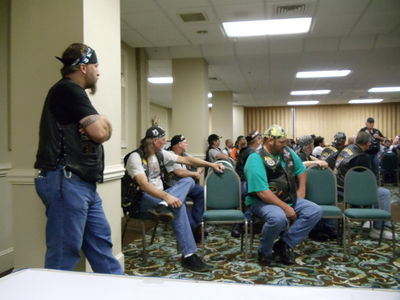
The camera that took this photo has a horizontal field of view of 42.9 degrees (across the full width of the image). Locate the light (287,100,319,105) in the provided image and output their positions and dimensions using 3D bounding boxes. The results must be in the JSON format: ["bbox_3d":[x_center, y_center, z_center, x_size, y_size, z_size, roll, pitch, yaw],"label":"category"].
[{"bbox_3d":[3.768,-1.727,18.600,1.220,0.080,0.610,-1,0,8],"label":"light"}]

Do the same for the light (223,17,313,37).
[{"bbox_3d":[0.907,-1.658,6.880,1.220,0.080,0.610,-1,0,8],"label":"light"}]

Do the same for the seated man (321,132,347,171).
[{"bbox_3d":[2.125,0.400,7.800,0.580,1.320,0.800,-1,0,38],"label":"seated man"}]

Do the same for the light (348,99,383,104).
[{"bbox_3d":[5.950,-1.764,18.300,1.220,0.080,0.610,-1,0,8],"label":"light"}]

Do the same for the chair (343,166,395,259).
[{"bbox_3d":[1.736,0.602,5.270,0.460,0.900,0.560,-1,0,14],"label":"chair"}]

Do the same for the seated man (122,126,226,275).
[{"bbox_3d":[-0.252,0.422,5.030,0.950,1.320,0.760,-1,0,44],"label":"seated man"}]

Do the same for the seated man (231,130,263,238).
[{"bbox_3d":[0.743,0.423,6.350,0.800,1.300,0.580,-1,0,-26],"label":"seated man"}]

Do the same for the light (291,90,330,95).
[{"bbox_3d":[3.304,-1.719,15.200,1.220,0.080,0.610,-1,0,8],"label":"light"}]

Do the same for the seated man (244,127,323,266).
[{"bbox_3d":[0.818,0.405,4.980,0.620,1.320,0.750,-1,0,-25],"label":"seated man"}]

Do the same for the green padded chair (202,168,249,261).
[{"bbox_3d":[0.245,0.625,5.200,0.450,0.900,0.560,-1,0,3],"label":"green padded chair"}]

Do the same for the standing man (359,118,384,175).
[{"bbox_3d":[3.664,0.168,10.800,0.560,1.770,0.380,-1,0,6],"label":"standing man"}]

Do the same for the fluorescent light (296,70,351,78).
[{"bbox_3d":[2.763,-1.704,11.400,1.220,0.080,0.610,-1,0,8],"label":"fluorescent light"}]

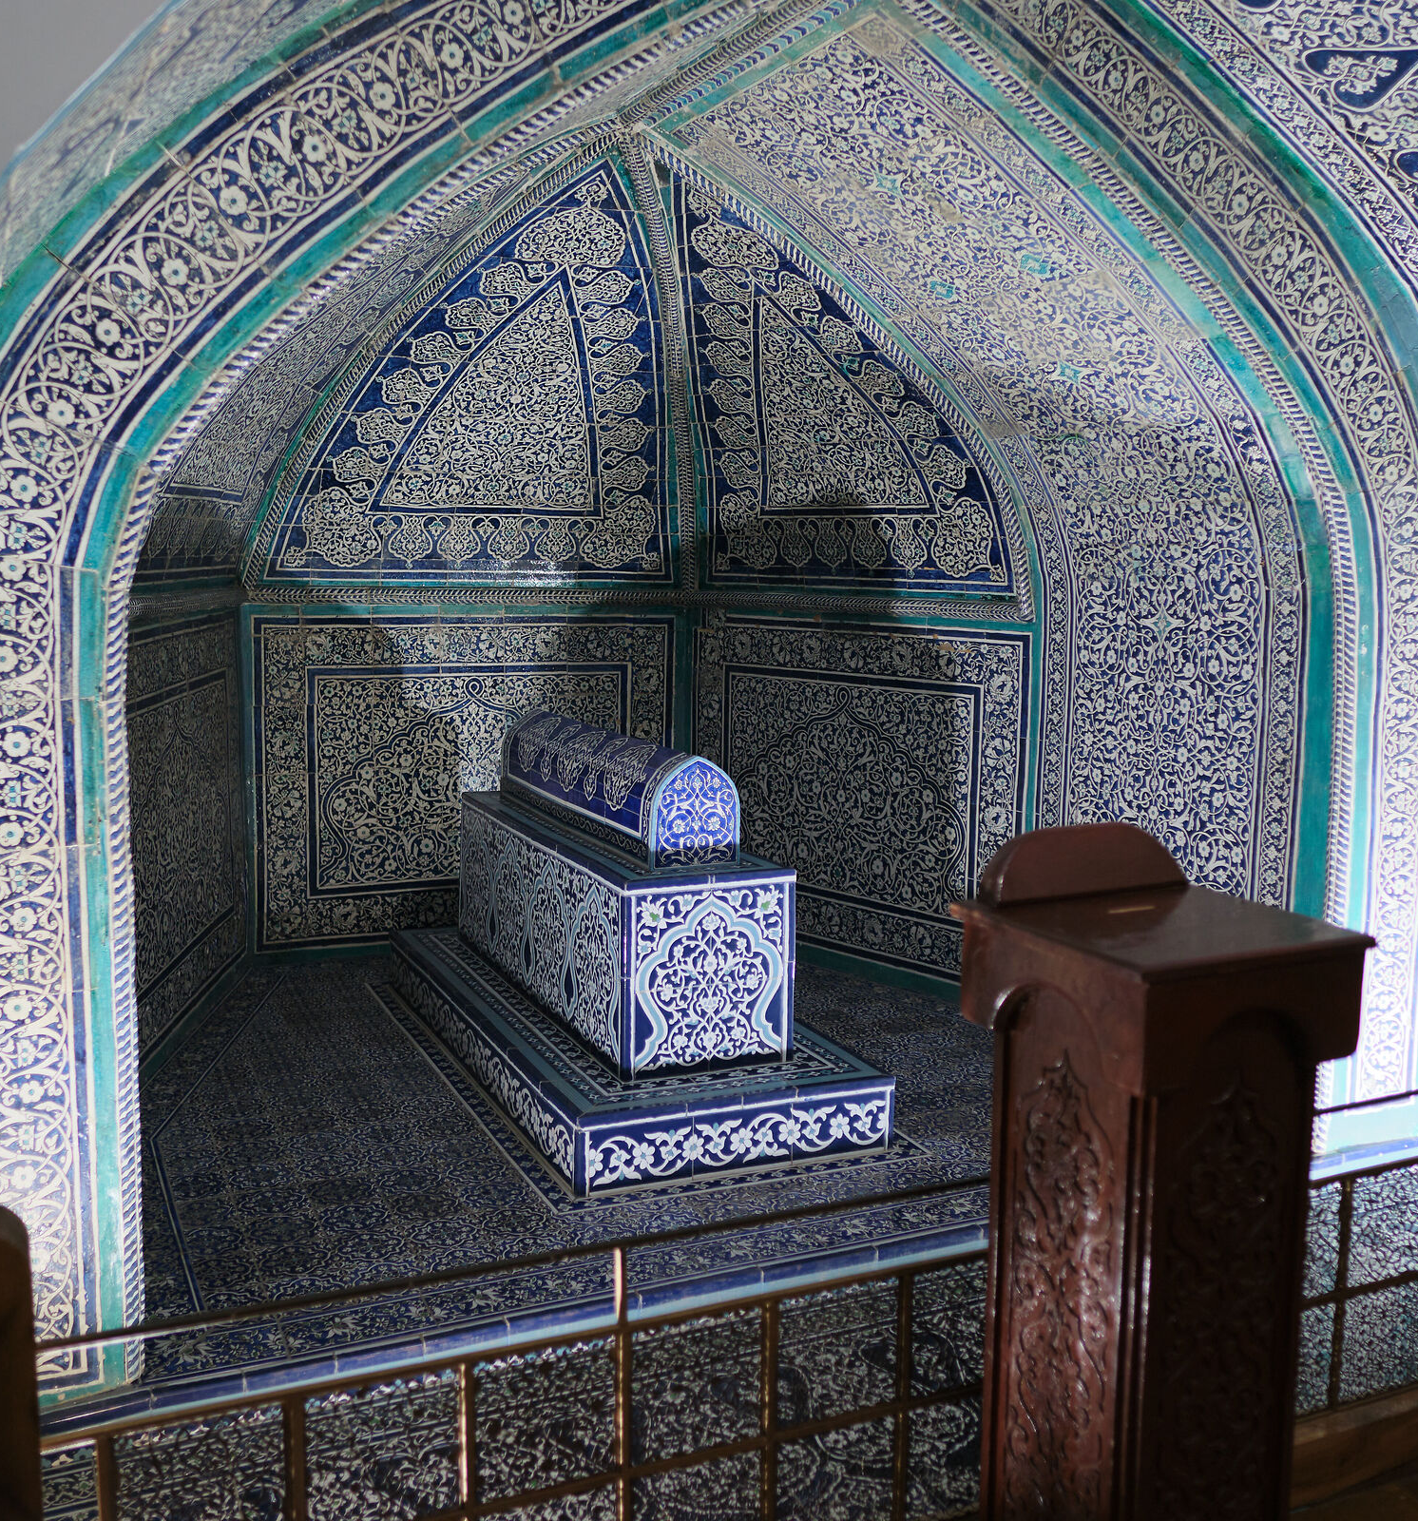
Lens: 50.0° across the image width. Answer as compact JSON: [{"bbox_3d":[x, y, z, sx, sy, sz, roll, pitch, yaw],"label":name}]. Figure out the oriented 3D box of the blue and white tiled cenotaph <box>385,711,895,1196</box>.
[{"bbox_3d":[-0.312,0.403,4.606,0.860,0.991,2.000,-2,8,-24],"label":"blue and white tiled cenotaph"}]

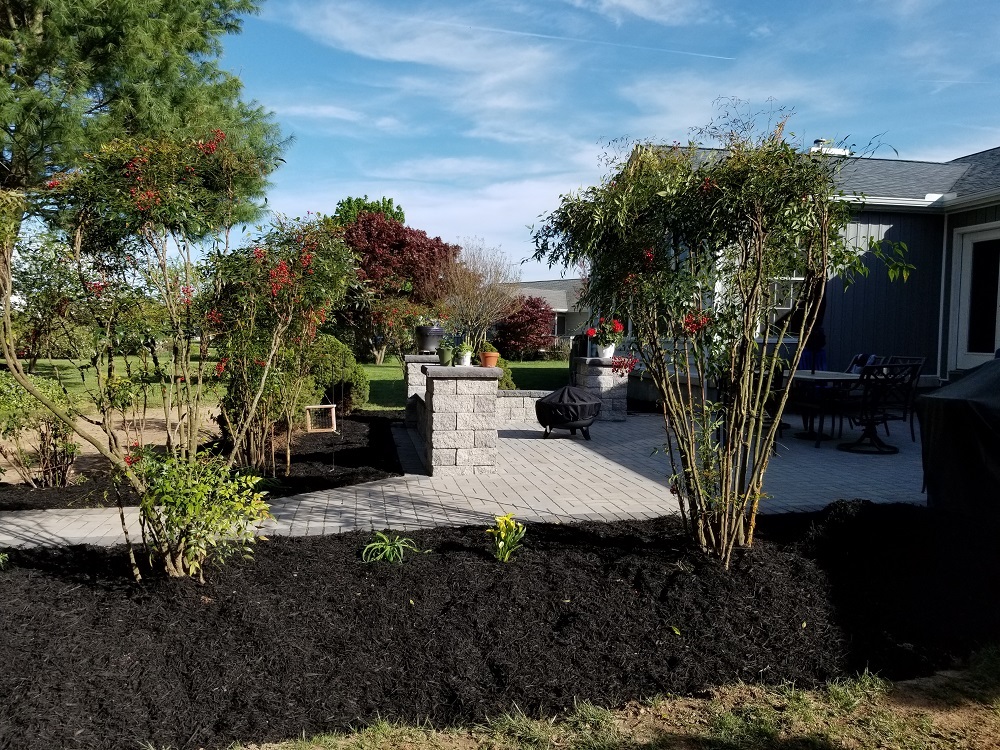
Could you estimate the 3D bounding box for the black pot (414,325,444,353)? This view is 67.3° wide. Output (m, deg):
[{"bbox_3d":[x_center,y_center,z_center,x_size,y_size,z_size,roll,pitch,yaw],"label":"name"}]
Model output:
[{"bbox_3d":[-0.925,-0.479,10.000,0.375,0.360,0.375,1,3,0],"label":"black pot"}]

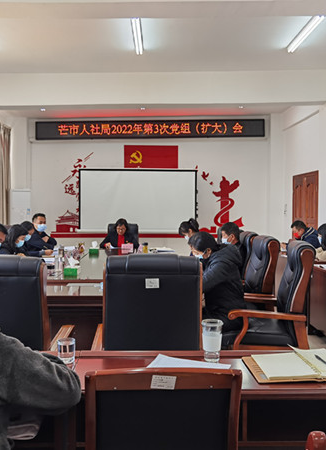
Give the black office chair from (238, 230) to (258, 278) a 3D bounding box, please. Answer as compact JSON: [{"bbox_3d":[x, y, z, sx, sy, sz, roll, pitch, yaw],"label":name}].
[{"bbox_3d":[0.636,0.654,4.992,0.680,1.160,0.650,0,2,2],"label":"black office chair"}]

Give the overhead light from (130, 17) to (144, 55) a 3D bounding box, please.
[{"bbox_3d":[-0.290,-2.220,5.480,0.125,0.090,1.220,0,2,-1],"label":"overhead light"}]

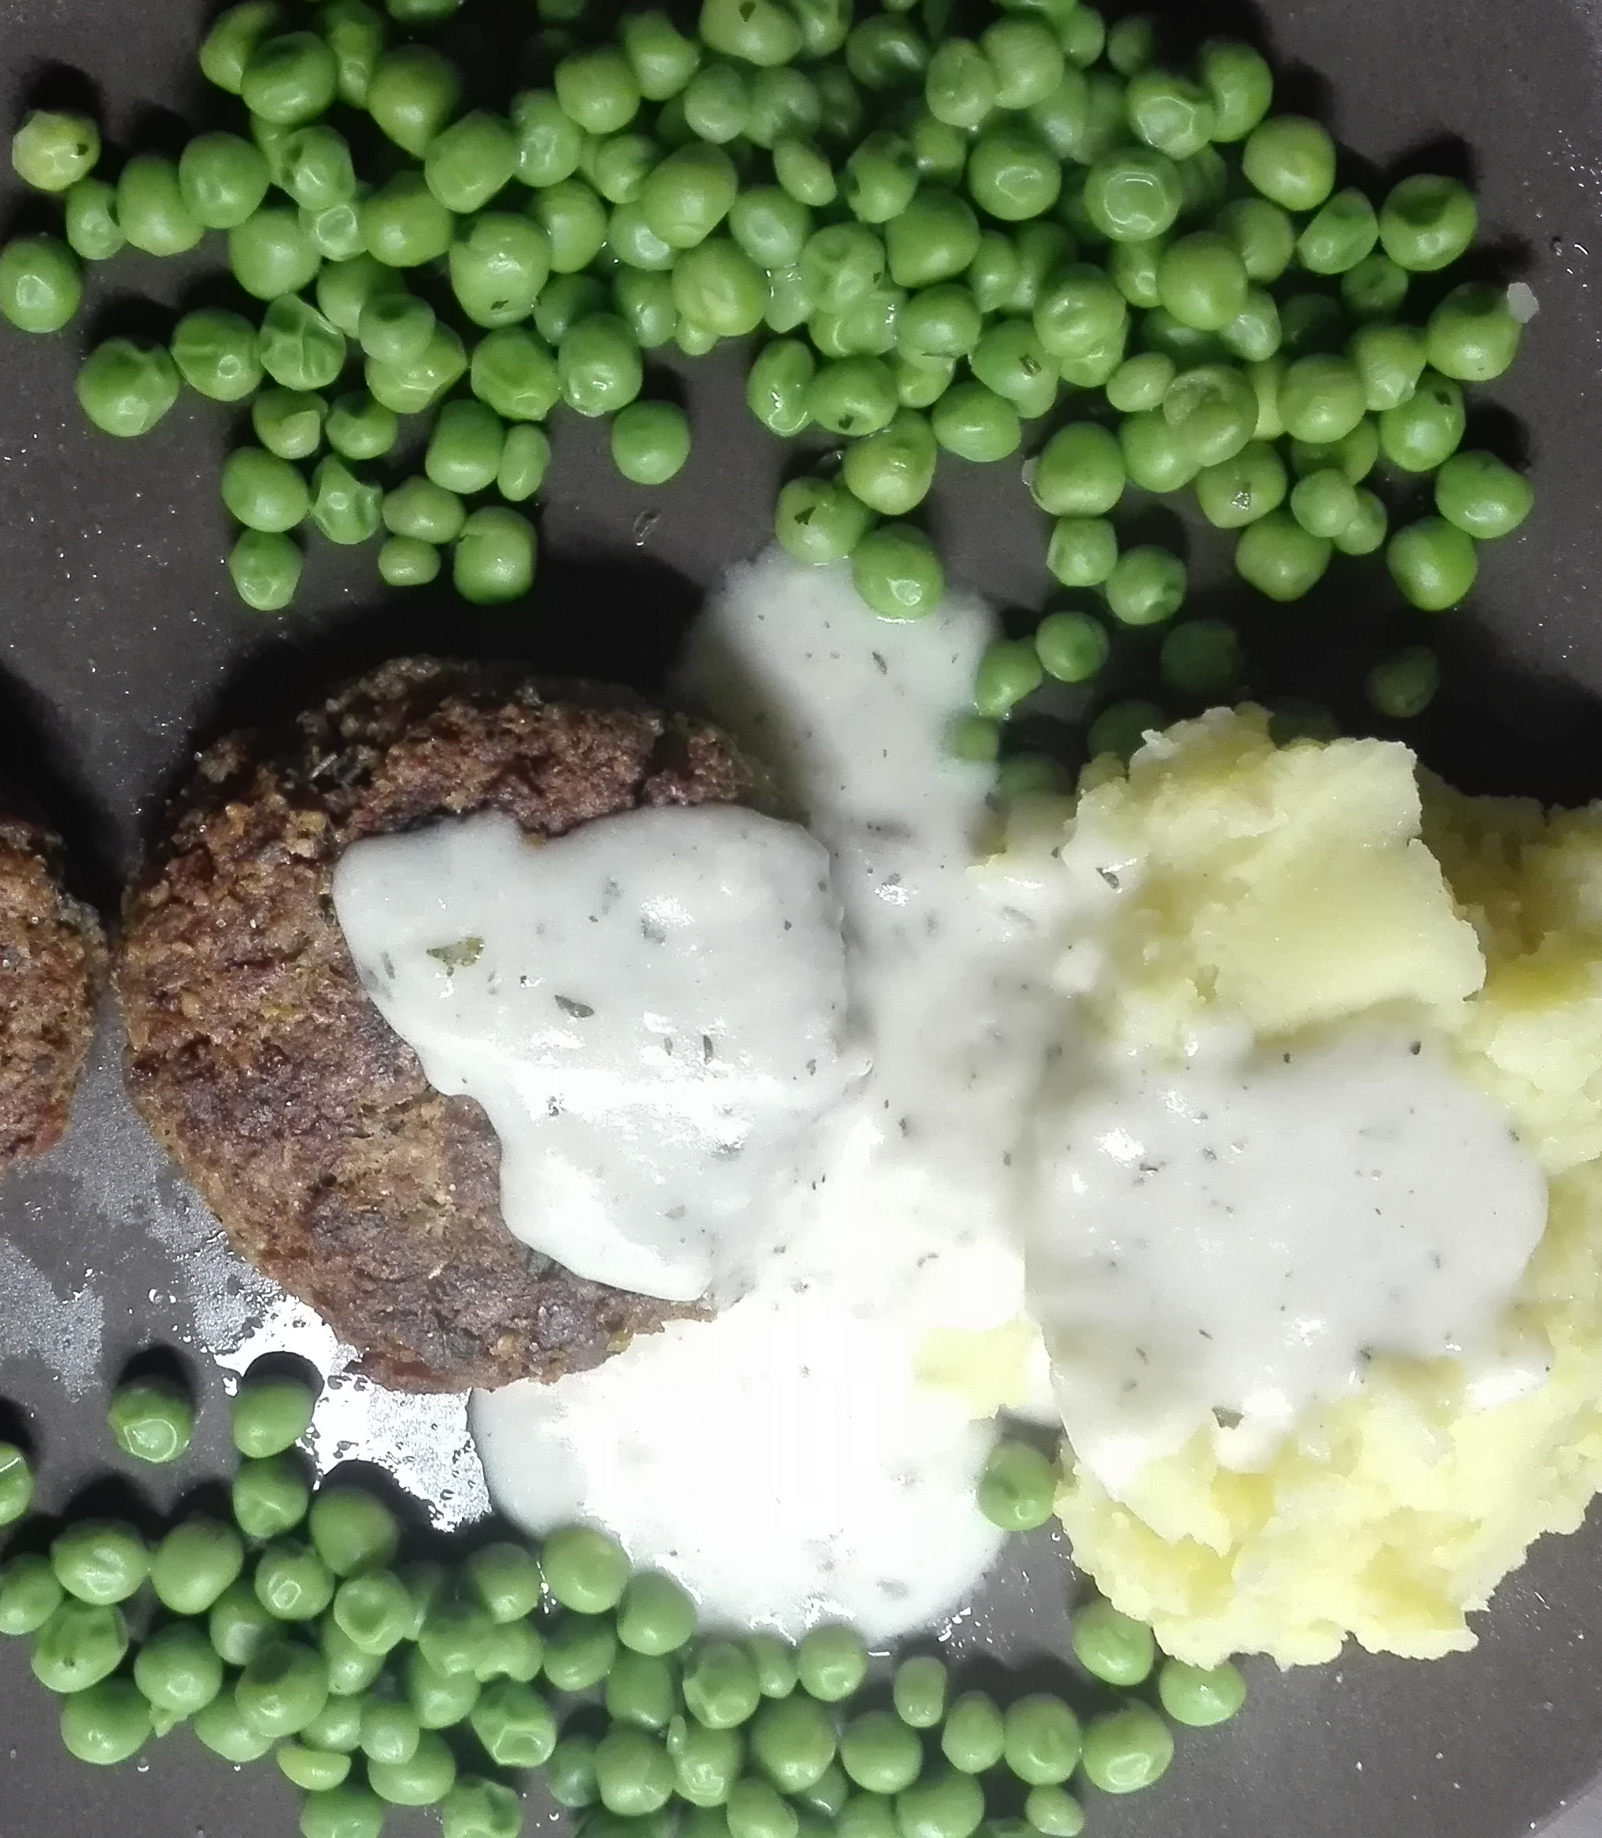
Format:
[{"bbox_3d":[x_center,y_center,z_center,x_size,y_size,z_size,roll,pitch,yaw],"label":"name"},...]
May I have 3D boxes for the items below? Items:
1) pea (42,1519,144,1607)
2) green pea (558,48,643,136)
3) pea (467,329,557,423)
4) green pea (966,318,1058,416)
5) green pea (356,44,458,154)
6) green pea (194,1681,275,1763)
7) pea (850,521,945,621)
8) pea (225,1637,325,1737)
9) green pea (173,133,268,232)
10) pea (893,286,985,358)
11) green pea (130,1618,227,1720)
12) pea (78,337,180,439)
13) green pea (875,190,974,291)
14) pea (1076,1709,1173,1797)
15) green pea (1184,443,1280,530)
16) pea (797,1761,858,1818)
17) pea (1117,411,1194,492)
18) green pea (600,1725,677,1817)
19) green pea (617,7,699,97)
[{"bbox_3d":[-0.077,0.071,0.256,0.011,0.010,0.009,0,101,-2],"label":"pea"},{"bbox_3d":[-0.022,-0.091,0.256,0.009,0.009,0.010,0,82,0],"label":"green pea"},{"bbox_3d":[-0.028,-0.052,0.226,0.009,0.009,0.009,0,102,-2],"label":"pea"},{"bbox_3d":[0.020,-0.053,0.225,0.009,0.009,0.009,0,102,-2],"label":"green pea"},{"bbox_3d":[-0.036,-0.075,0.215,0.009,0.009,0.010,0,102,-2],"label":"green pea"},{"bbox_3d":[-0.061,0.087,0.254,0.009,0.009,0.009,0,102,-2],"label":"green pea"},{"bbox_3d":[0.010,-0.035,0.239,0.009,0.009,0.010,0,101,-2],"label":"pea"},{"bbox_3d":[-0.052,0.076,0.231,0.010,0.009,0.010,0,83,-1],"label":"pea"},{"bbox_3d":[-0.056,-0.072,0.228,0.009,0.009,0.009,0,101,-2],"label":"green pea"},{"bbox_3d":[0.014,-0.058,0.229,0.008,0.008,0.007,0,101,-2],"label":"pea"},{"bbox_3d":[-0.066,0.080,0.249,0.010,0.010,0.010,0,101,-1],"label":"green pea"},{"bbox_3d":[-0.067,-0.053,0.233,0.010,0.010,0.010,0,101,-2],"label":"pea"},{"bbox_3d":[0.012,-0.063,0.218,0.009,0.009,0.009,0,101,-1],"label":"green pea"},{"bbox_3d":[0.035,0.090,0.255,0.010,0.010,0.010,0,101,-1],"label":"pea"},{"bbox_3d":[0.042,-0.042,0.230,0.009,0.009,0.009,0,102,-2],"label":"green pea"},{"bbox_3d":[0.002,0.096,0.259,0.008,0.008,0.008,0,102,-2],"label":"pea"},{"bbox_3d":[0.039,-0.051,0.255,0.008,0.008,0.009,0,82,0],"label":"pea"},{"bbox_3d":[-0.016,0.085,0.233,0.008,0.008,0.009,0,82,0],"label":"green pea"},{"bbox_3d":[-0.015,-0.093,0.250,0.009,0.009,0.010,0,83,-1],"label":"green pea"}]

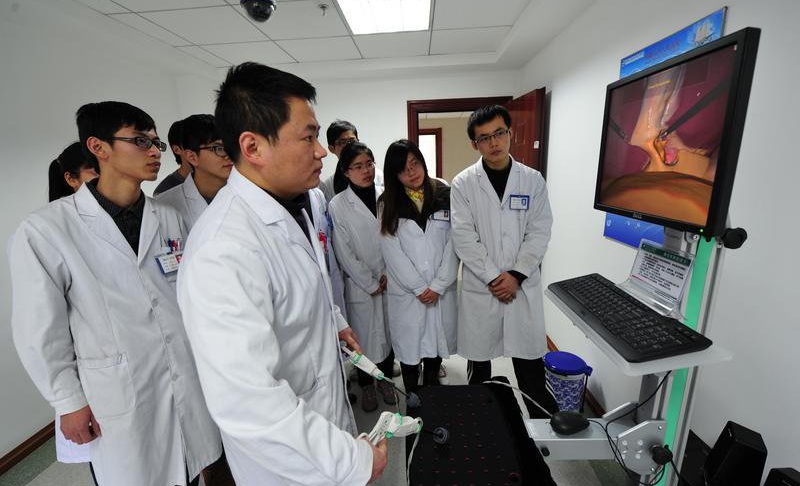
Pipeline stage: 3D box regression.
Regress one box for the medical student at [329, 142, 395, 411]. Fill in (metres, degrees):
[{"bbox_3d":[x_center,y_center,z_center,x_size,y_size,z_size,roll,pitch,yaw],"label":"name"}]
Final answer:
[{"bbox_3d":[-0.160,0.253,2.008,0.450,1.620,0.320,-11,16,-32],"label":"medical student"}]

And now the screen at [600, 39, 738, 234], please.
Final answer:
[{"bbox_3d":[0.586,-0.226,0.768,0.030,0.304,0.378,-1,14,3],"label":"screen"}]

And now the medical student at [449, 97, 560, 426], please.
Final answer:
[{"bbox_3d":[0.505,0.224,1.748,0.530,1.750,0.360,1,14,12],"label":"medical student"}]

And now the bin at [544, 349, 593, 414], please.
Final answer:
[{"bbox_3d":[0.996,0.873,2.013,0.265,0.330,0.240,0,14,9],"label":"bin"}]

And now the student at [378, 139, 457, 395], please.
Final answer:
[{"bbox_3d":[0.113,0.275,1.874,0.450,1.620,0.320,-5,14,-10],"label":"student"}]

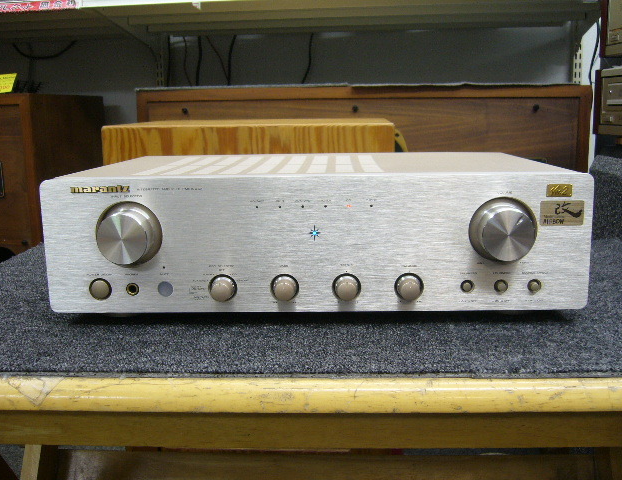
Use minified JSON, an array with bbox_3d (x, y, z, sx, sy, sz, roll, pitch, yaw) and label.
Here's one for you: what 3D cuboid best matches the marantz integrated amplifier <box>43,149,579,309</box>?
[{"bbox_3d":[0.008,-0.023,0.654,0.440,0.111,0.308,0,11,3],"label":"marantz integrated amplifier"}]

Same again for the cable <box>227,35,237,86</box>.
[{"bbox_3d":[-0.223,-0.510,1.840,0.024,0.140,0.011,0,11,3],"label":"cable"}]

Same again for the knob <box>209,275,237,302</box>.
[{"bbox_3d":[-0.071,0.040,0.524,0.021,0.021,0.015,0,11,3],"label":"knob"}]

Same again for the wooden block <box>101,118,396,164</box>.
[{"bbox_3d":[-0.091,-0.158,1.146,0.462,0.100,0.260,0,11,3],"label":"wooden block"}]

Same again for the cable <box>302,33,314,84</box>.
[{"bbox_3d":[-0.010,-0.513,1.830,0.030,0.140,0.012,0,11,3],"label":"cable"}]

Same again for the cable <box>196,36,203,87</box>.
[{"bbox_3d":[-0.318,-0.509,1.844,0.019,0.138,0.011,0,11,3],"label":"cable"}]

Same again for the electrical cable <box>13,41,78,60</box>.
[{"bbox_3d":[-0.764,-0.544,1.856,0.185,0.055,0.015,0,11,3],"label":"electrical cable"}]

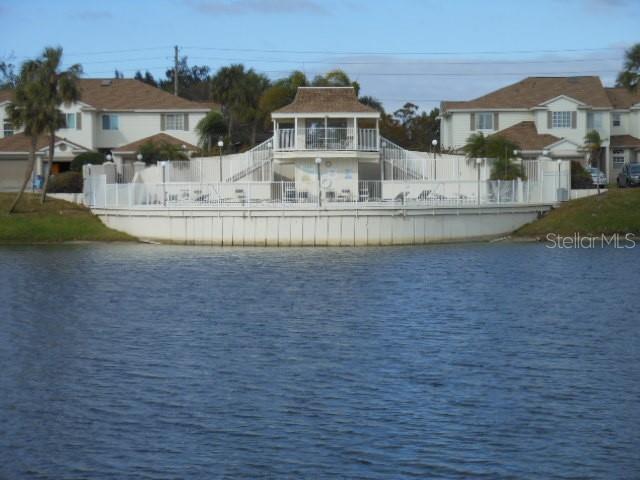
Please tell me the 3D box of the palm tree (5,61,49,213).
[{"bbox_3d":[-16.605,-5.855,91.000,2.500,8.599,2.500,0,2,0],"label":"palm tree"}]

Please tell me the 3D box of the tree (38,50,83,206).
[{"bbox_3d":[-15.143,-6.656,93.500,2.700,9.184,2.600,0,2,0],"label":"tree"}]

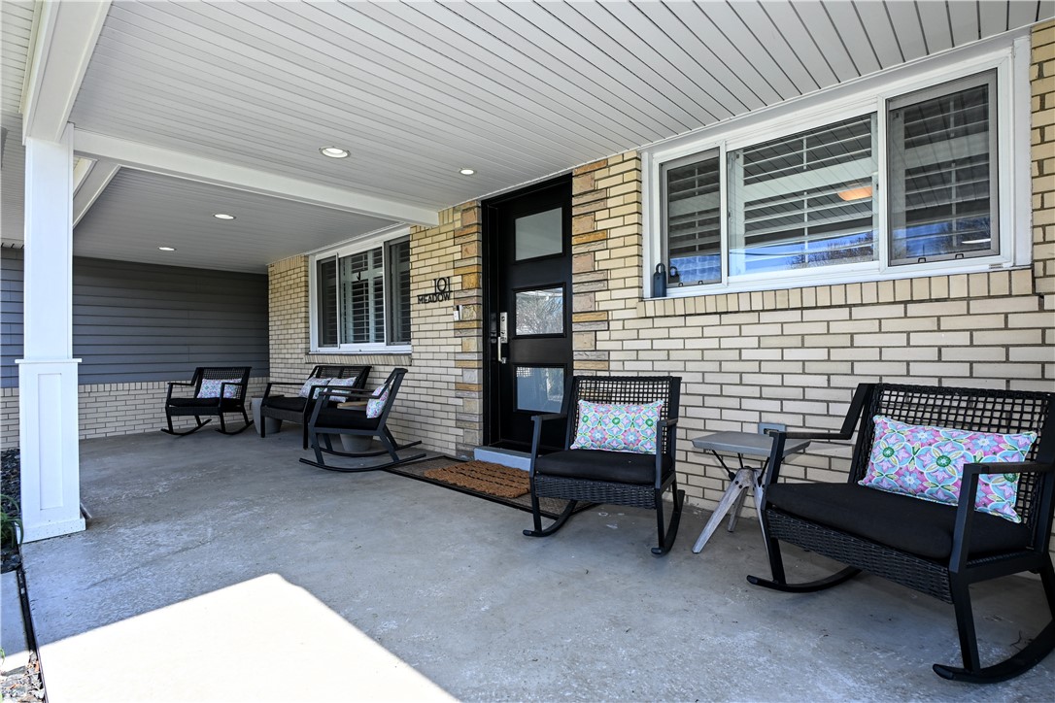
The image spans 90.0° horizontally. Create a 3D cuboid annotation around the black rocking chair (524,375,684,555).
[{"bbox_3d":[0.441,0.545,2.729,0.655,0.798,0.971,-1,0,22],"label":"black rocking chair"}]

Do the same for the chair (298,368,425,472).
[{"bbox_3d":[-1.375,0.569,4.505,0.971,0.798,0.655,-1,0,-15],"label":"chair"}]

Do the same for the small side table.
[{"bbox_3d":[1.054,0.680,2.507,0.410,0.514,0.400,-1,0,44],"label":"small side table"}]

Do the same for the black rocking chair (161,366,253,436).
[{"bbox_3d":[-3.797,0.600,6.354,0.655,0.798,0.971,-1,0,-3],"label":"black rocking chair"}]

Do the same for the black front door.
[{"bbox_3d":[0.024,-0.250,4.278,0.970,2.100,0.110,-1,0,44],"label":"black front door"}]

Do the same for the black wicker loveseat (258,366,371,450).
[{"bbox_3d":[-2.401,0.578,5.875,1.202,0.798,0.697,-1,0,43],"label":"black wicker loveseat"}]

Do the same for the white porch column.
[{"bbox_3d":[-2.619,-0.117,2.885,0.265,2.198,0.265,-1,0,44],"label":"white porch column"}]

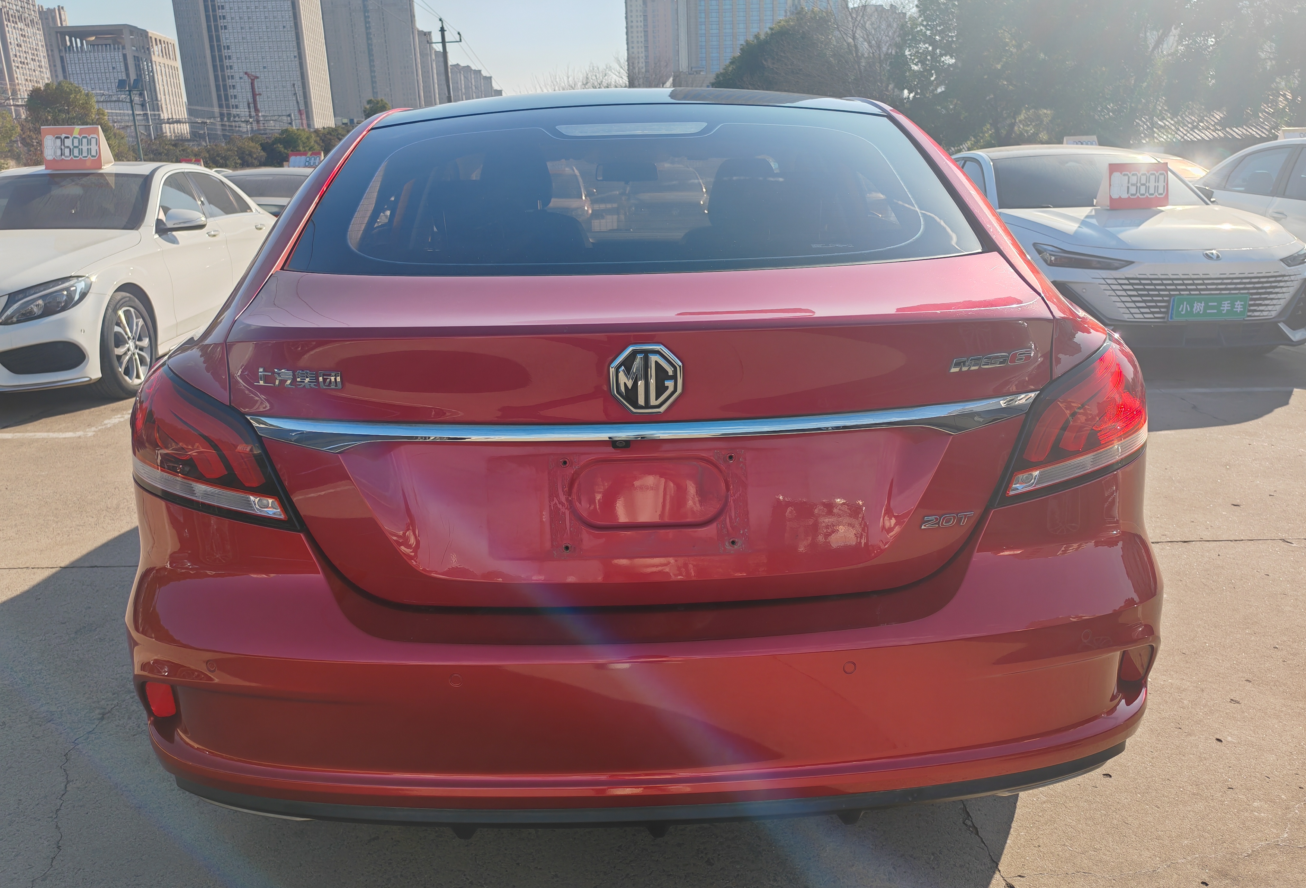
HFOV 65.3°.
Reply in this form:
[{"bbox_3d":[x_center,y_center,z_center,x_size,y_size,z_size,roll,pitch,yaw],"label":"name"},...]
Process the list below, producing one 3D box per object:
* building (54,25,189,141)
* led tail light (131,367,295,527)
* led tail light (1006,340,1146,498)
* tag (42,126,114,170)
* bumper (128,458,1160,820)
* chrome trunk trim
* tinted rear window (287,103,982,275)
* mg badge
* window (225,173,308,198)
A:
[{"bbox_3d":[-224.986,-141.068,440.599,29.000,67.500,48.000,-3,15,0],"label":"building"},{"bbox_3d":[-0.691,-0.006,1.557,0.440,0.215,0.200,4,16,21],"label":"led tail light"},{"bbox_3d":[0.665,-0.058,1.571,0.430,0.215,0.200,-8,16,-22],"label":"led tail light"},{"bbox_3d":[-4.246,-2.174,7.480,0.420,0.305,0.190,-4,15,-5],"label":"tag"},{"bbox_3d":[-0.006,0.283,1.586,1.800,0.430,0.520,-2,15,-1],"label":"bumper"},{"bbox_3d":[-0.010,-0.026,1.364,1.110,0.055,0.160,-2,15,-1],"label":"chrome trunk trim"},{"bbox_3d":[-0.036,-0.473,1.812,1.110,0.090,0.720,-3,38,0],"label":"tinted rear window"},{"bbox_3d":[-0.009,-0.082,1.297,0.091,0.089,0.016,-2,15,-1],"label":"mg badge"},{"bbox_3d":[-4.728,-3.222,12.708,1.240,0.120,0.600,-3,44,0],"label":"window"}]

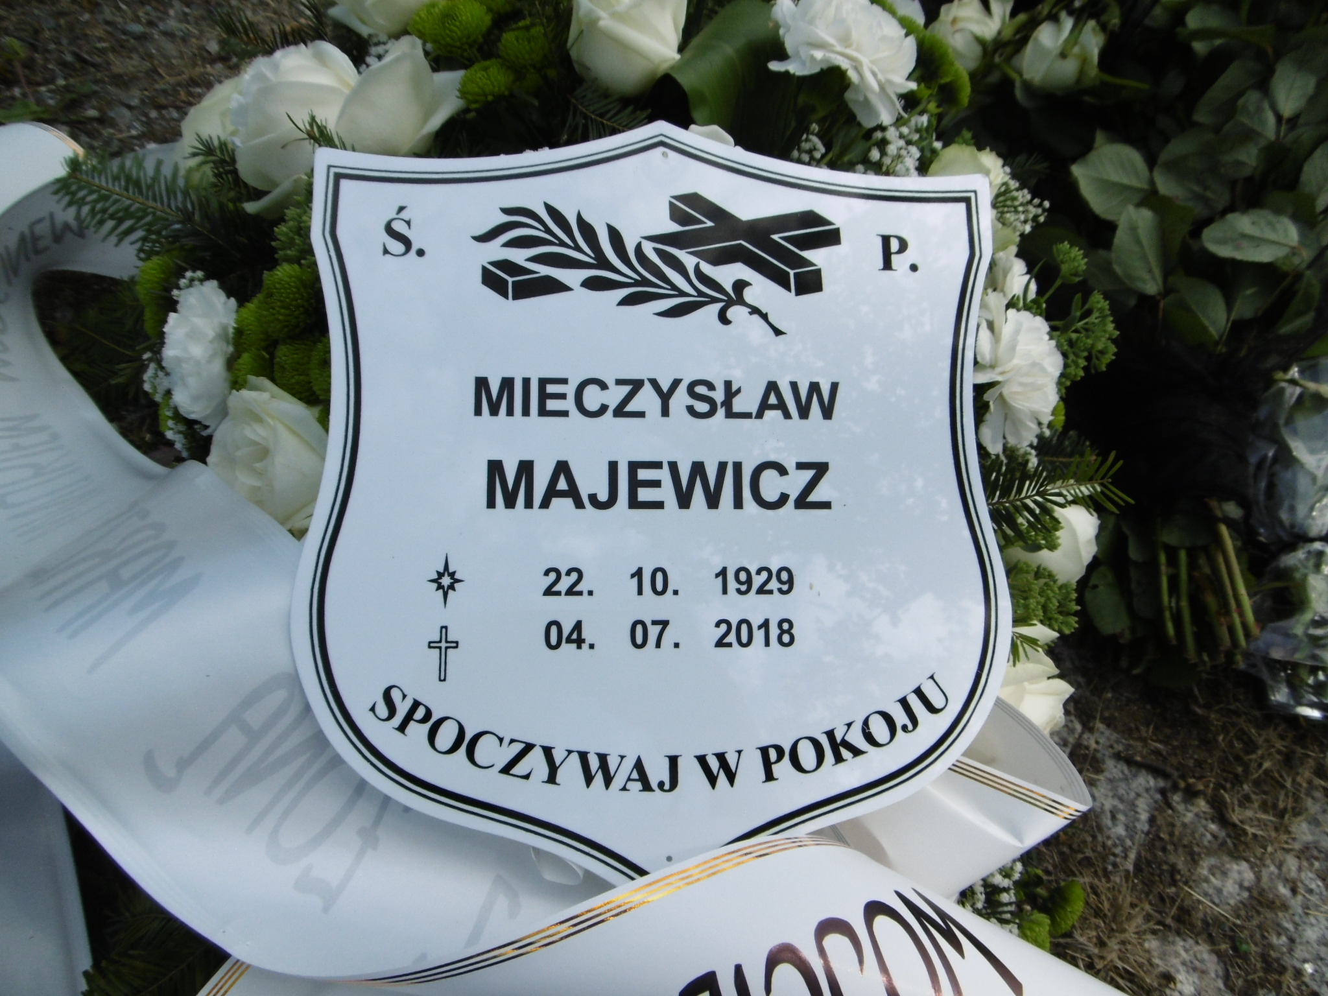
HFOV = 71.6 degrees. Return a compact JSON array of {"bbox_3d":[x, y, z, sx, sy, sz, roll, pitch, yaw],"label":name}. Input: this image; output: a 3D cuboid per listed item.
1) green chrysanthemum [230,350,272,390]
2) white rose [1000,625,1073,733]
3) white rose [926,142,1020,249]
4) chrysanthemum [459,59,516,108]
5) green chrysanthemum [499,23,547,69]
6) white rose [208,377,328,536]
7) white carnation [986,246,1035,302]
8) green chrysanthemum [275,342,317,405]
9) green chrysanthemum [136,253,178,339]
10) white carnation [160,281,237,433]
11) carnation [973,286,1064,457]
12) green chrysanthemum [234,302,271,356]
[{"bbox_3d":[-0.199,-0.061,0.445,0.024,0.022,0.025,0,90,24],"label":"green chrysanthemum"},{"bbox_3d":[0.163,0.081,0.410,0.053,0.053,0.050,0,9,-30],"label":"white rose"},{"bbox_3d":[0.149,-0.145,0.445,0.049,0.046,0.052,0,70,-22],"label":"white rose"},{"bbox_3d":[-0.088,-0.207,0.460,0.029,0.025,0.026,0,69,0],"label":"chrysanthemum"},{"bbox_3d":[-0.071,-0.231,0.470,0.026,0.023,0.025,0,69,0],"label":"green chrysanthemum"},{"bbox_3d":[-0.171,-0.018,0.400,0.059,0.055,0.063,0,87,30],"label":"white rose"},{"bbox_3d":[0.151,-0.099,0.410,0.050,0.040,0.050,0,84,-37],"label":"white carnation"},{"bbox_3d":[-0.173,-0.060,0.435,0.027,0.025,0.031,0,90,21],"label":"green chrysanthemum"},{"bbox_3d":[-0.253,-0.101,0.460,0.034,0.029,0.041,0,81,39],"label":"green chrysanthemum"},{"bbox_3d":[-0.202,-0.061,0.400,0.060,0.043,0.064,0,87,45],"label":"white carnation"},{"bbox_3d":[0.152,-0.054,0.395,0.063,0.045,0.066,0,87,-45],"label":"carnation"},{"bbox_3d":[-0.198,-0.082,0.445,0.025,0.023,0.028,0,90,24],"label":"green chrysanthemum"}]

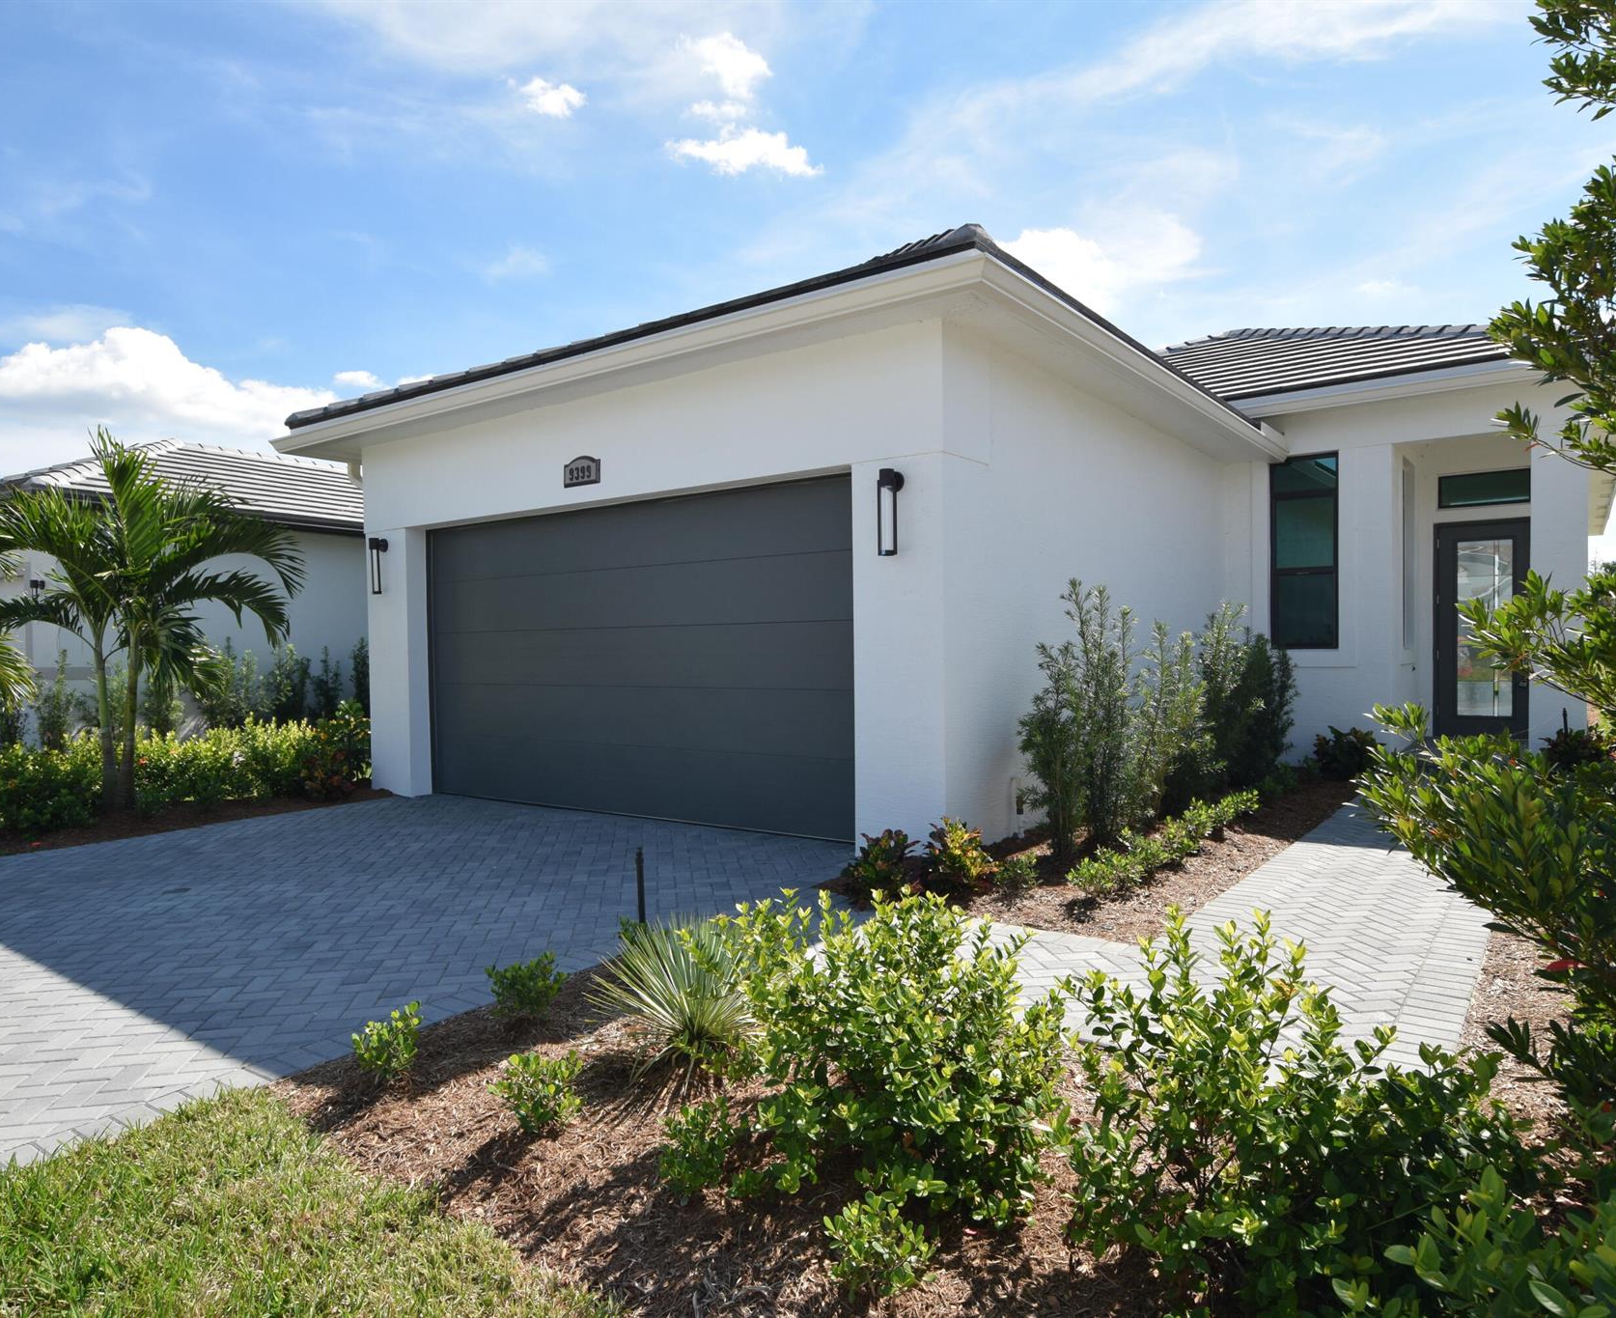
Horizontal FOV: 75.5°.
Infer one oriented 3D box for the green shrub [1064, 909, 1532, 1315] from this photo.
[{"bbox_3d":[1.145,0.952,2.544,1.017,0.691,1.017,0,0,24],"label":"green shrub"}]

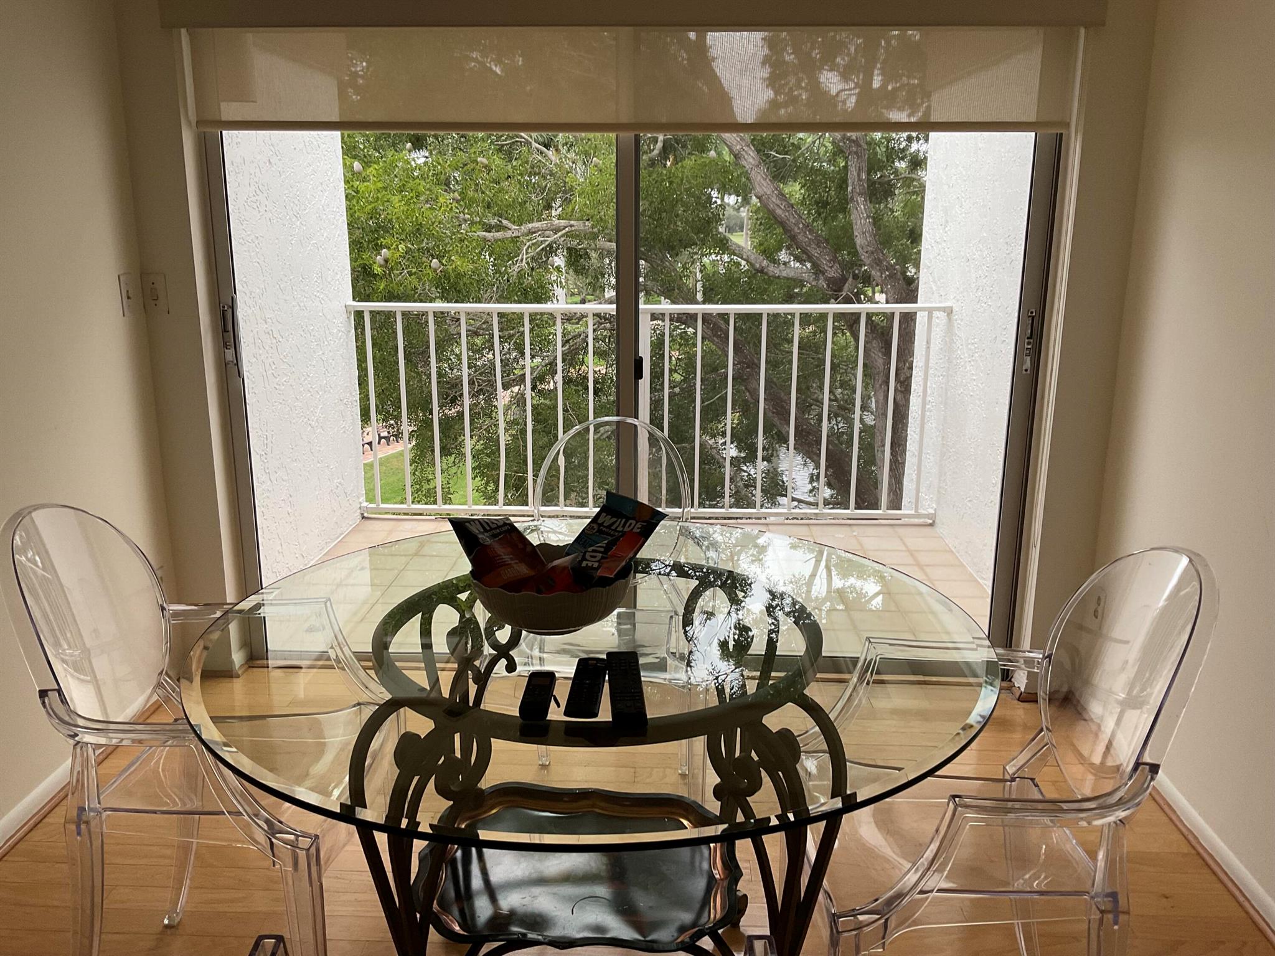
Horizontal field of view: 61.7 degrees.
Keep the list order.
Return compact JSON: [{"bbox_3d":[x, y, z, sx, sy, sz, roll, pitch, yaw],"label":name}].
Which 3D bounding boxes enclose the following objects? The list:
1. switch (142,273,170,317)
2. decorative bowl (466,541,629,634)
[{"bbox_3d":[-1.369,-0.521,3.033,0.071,0.116,0.012,1,14,3],"label":"switch"},{"bbox_3d":[-0.149,0.203,1.856,0.280,0.108,0.280,0,14,0],"label":"decorative bowl"}]

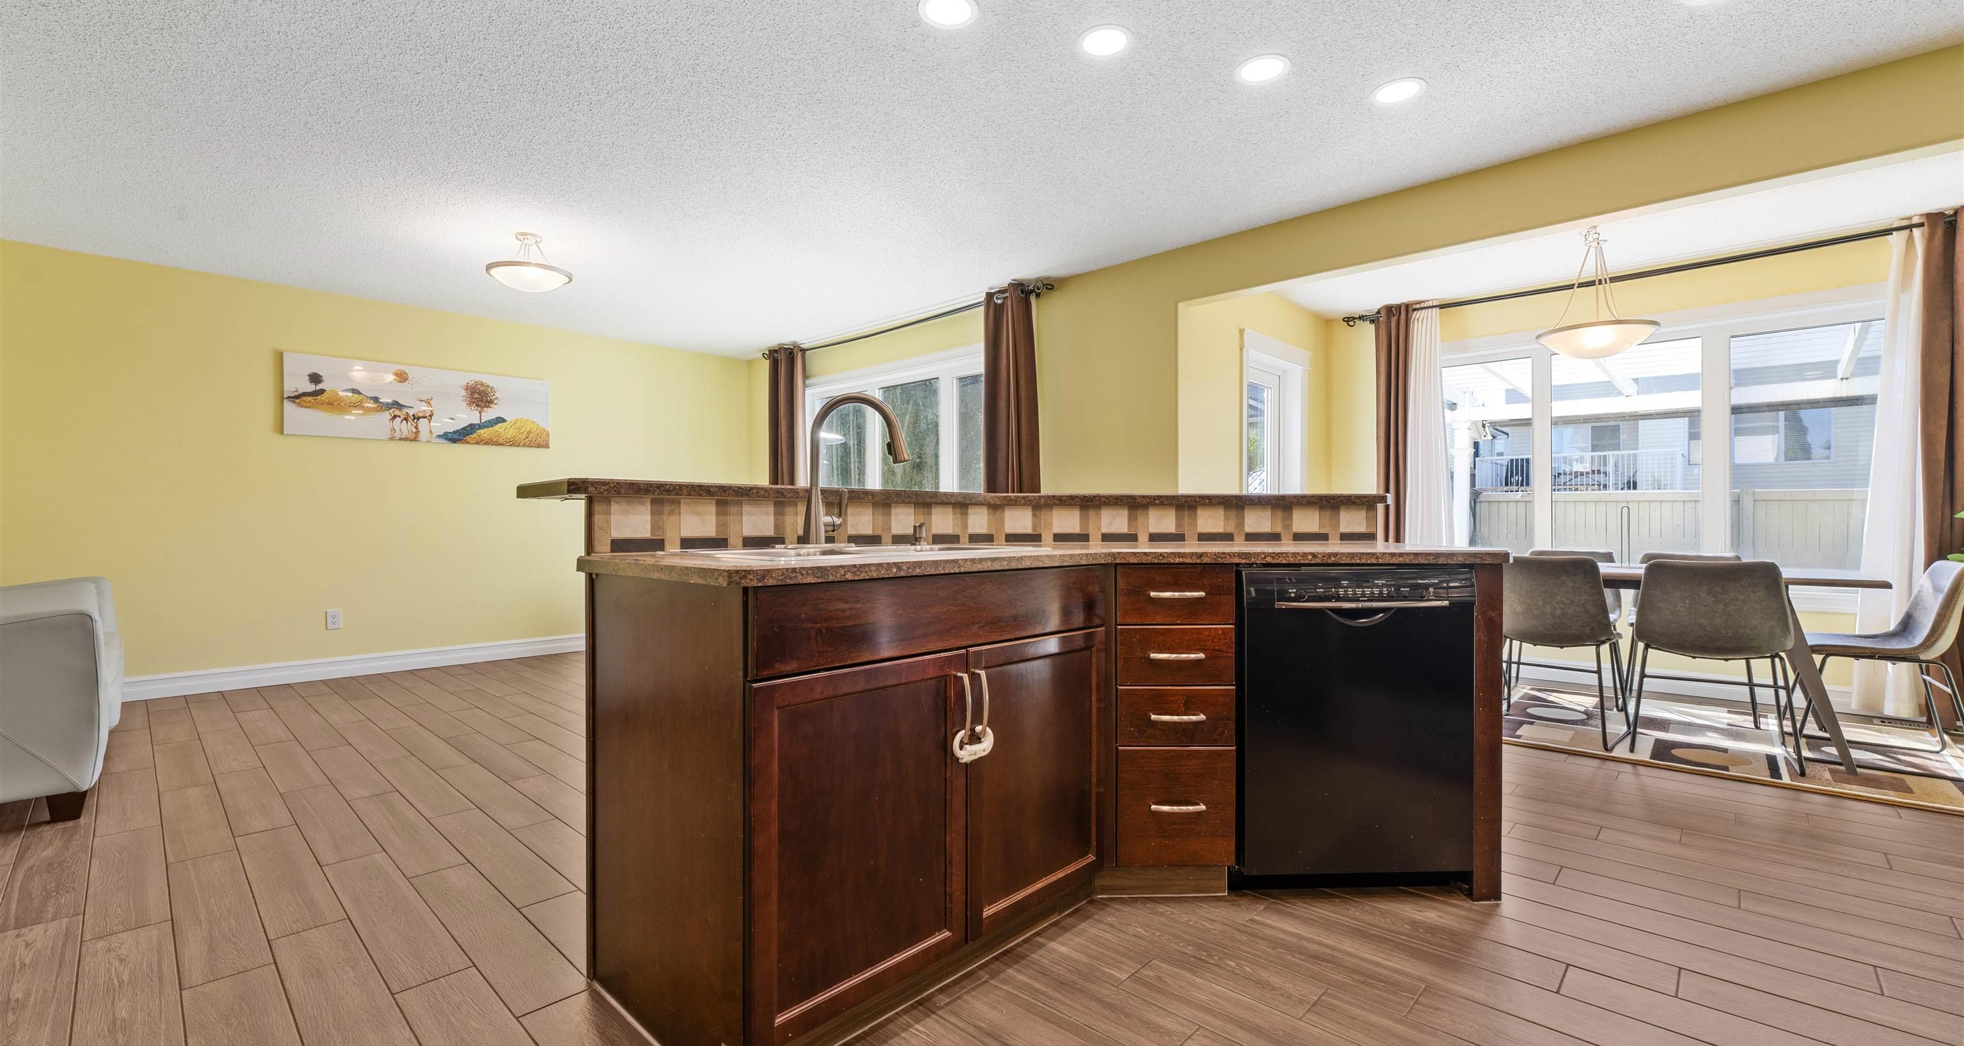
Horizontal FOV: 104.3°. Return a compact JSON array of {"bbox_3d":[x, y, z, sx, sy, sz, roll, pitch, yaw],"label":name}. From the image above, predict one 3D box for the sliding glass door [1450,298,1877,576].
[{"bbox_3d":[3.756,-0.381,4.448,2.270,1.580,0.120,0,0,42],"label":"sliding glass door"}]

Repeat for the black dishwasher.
[{"bbox_3d":[0.956,0.535,2.263,0.600,0.845,0.600,0,0,-3],"label":"black dishwasher"}]

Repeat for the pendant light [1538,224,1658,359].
[{"bbox_3d":[3.081,-1.145,3.830,0.478,0.640,0.478,0,0,42],"label":"pendant light"}]

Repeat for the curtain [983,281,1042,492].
[{"bbox_3d":[0.200,-0.227,4.594,0.420,2.380,0.120,0,0,42],"label":"curtain"}]

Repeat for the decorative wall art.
[{"bbox_3d":[-3.753,-0.798,5.188,0.035,0.500,1.466,0,0,44],"label":"decorative wall art"}]

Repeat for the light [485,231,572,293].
[{"bbox_3d":[-2.294,-1.314,3.880,0.380,0.290,0.380,0,0,42],"label":"light"}]

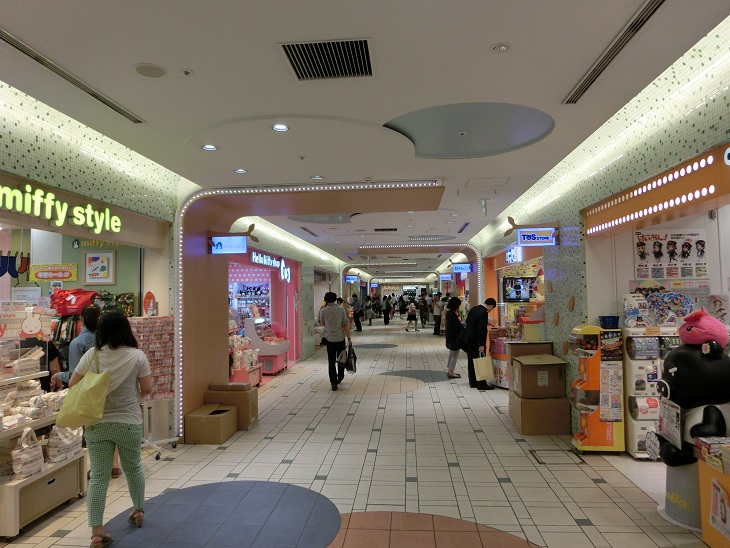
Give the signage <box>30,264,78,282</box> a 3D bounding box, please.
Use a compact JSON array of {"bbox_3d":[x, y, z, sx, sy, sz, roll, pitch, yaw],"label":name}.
[{"bbox_3d":[-3.770,-0.006,6.133,0.600,0.210,0.020,-1,-2,5],"label":"signage"}]

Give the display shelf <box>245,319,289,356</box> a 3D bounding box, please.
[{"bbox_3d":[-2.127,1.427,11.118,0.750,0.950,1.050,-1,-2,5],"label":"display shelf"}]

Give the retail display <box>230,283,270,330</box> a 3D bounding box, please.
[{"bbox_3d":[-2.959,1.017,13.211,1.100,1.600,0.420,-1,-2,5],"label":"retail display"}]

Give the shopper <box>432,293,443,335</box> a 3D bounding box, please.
[{"bbox_3d":[2.926,1.611,20.377,0.380,1.700,0.480,0,-3,-25],"label":"shopper"}]

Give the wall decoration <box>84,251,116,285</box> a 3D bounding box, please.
[{"bbox_3d":[-3.492,-0.082,6.676,0.400,0.430,0.040,-1,-2,5],"label":"wall decoration"}]

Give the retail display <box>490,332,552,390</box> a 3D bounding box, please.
[{"bbox_3d":[2.705,1.520,8.868,0.750,0.900,1.000,0,-3,-13],"label":"retail display"}]

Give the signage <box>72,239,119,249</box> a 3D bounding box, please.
[{"bbox_3d":[-3.203,-0.363,6.053,0.610,0.115,0.030,-1,-2,5],"label":"signage"}]

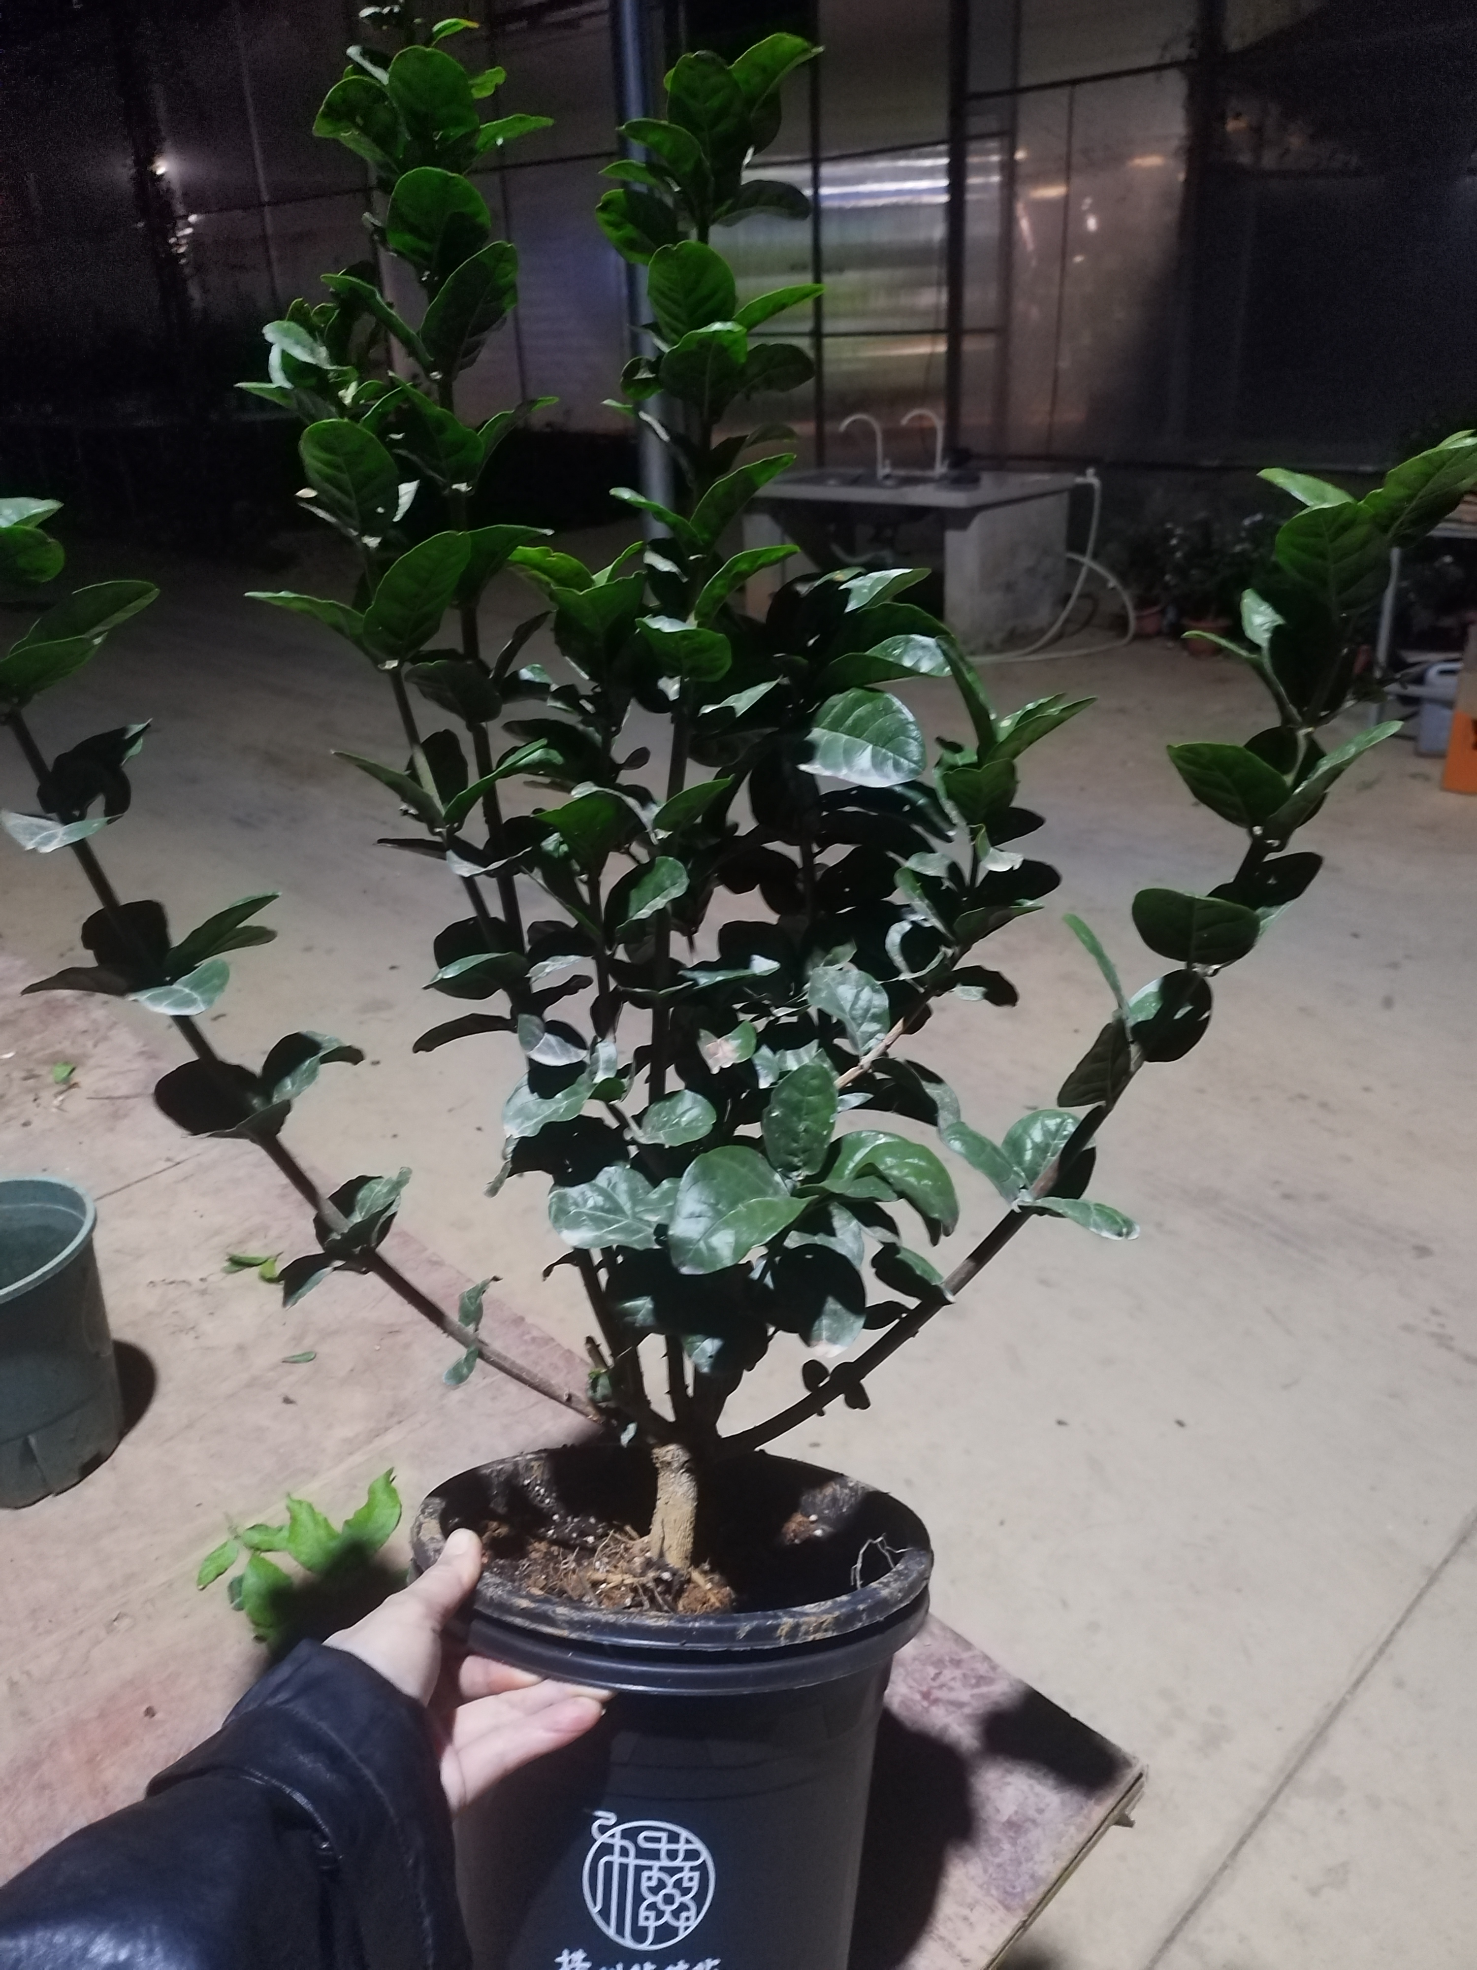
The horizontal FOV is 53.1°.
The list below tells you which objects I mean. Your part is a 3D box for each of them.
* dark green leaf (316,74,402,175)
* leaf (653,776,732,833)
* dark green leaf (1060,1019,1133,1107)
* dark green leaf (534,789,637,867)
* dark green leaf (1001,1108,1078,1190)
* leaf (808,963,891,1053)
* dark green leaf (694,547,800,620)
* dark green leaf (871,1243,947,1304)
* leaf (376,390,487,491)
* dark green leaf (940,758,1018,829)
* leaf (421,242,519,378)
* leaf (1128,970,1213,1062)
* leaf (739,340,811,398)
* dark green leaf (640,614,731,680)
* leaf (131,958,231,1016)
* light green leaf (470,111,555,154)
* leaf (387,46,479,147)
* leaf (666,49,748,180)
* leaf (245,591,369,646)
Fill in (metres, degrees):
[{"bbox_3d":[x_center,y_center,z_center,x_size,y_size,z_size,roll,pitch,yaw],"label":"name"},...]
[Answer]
[{"bbox_3d":[-0.195,-0.444,0.765,0.045,0.052,0.025,-29,0,24],"label":"dark green leaf"},{"bbox_3d":[-0.020,-0.078,0.640,0.041,0.010,0.024,-30,-23,18],"label":"leaf"},{"bbox_3d":[0.158,0.035,0.660,0.028,0.048,0.012,37,17,30],"label":"dark green leaf"},{"bbox_3d":[-0.071,-0.071,0.690,0.045,0.044,0.018,-11,38,5],"label":"dark green leaf"},{"bbox_3d":[0.142,0.076,0.690,0.040,0.015,0.047,21,59,18],"label":"dark green leaf"},{"bbox_3d":[0.048,0.009,0.655,0.037,0.012,0.046,-28,65,-6],"label":"leaf"},{"bbox_3d":[0.004,-0.176,0.650,0.056,0.017,0.028,-36,31,-3],"label":"dark green leaf"},{"bbox_3d":[0.073,0.124,0.635,0.037,0.010,0.023,29,28,-21],"label":"dark green leaf"},{"bbox_3d":[-0.147,-0.265,0.710,0.042,0.051,0.018,-31,17,1],"label":"leaf"},{"bbox_3d":[0.103,-0.084,0.640,0.033,0.045,0.014,1,38,-1],"label":"dark green leaf"},{"bbox_3d":[-0.130,-0.327,0.715,0.040,0.064,0.019,27,9,10],"label":"leaf"},{"bbox_3d":[0.191,0.013,0.655,0.037,0.012,0.046,11,57,17],"label":"leaf"},{"bbox_3d":[0.014,-0.281,0.680,0.048,0.013,0.028,-24,63,-9],"label":"leaf"},{"bbox_3d":[-0.022,-0.142,0.620,0.038,0.036,0.015,2,41,-2],"label":"dark green leaf"},{"bbox_3d":[-0.241,0.000,0.640,0.044,0.016,0.031,-19,38,18],"label":"leaf"},{"bbox_3d":[-0.103,-0.391,0.680,0.044,0.012,0.022,-24,38,-18],"label":"light green leaf"},{"bbox_3d":[-0.147,-0.427,0.710,0.043,0.052,0.013,0,34,0],"label":"leaf"},{"bbox_3d":[-0.013,-0.381,0.650,0.036,0.060,0.014,-5,6,1],"label":"leaf"},{"bbox_3d":[-0.218,-0.183,0.755,0.078,0.020,0.038,23,6,15],"label":"leaf"}]

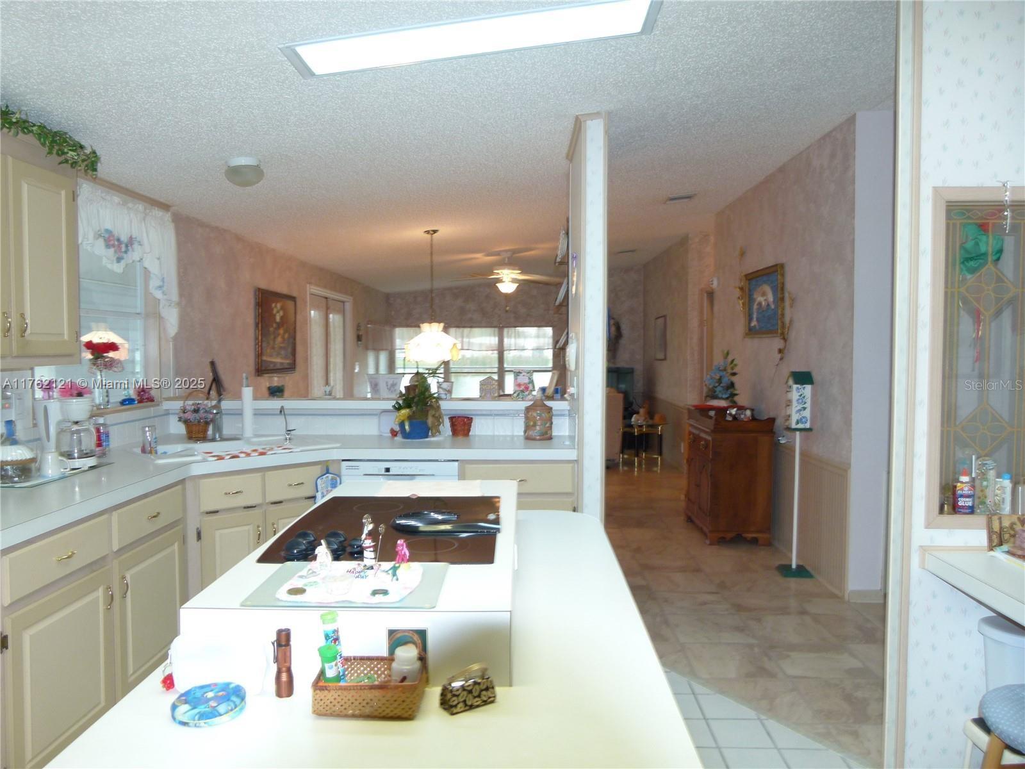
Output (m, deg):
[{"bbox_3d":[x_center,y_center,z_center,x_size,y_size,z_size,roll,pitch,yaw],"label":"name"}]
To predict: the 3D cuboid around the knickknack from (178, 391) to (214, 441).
[{"bbox_3d":[-1.835,0.174,4.308,0.210,0.279,0.190,0,3,1],"label":"knickknack"}]

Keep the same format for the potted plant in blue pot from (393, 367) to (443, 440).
[{"bbox_3d":[-0.530,0.101,4.156,0.270,0.400,0.220,0,3,1],"label":"potted plant in blue pot"}]

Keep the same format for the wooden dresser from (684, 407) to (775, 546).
[{"bbox_3d":[1.647,0.665,5.646,0.465,0.945,0.710,0,3,1],"label":"wooden dresser"}]

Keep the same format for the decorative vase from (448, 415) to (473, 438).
[{"bbox_3d":[-0.293,0.239,4.230,0.135,0.120,0.135,0,3,1],"label":"decorative vase"}]

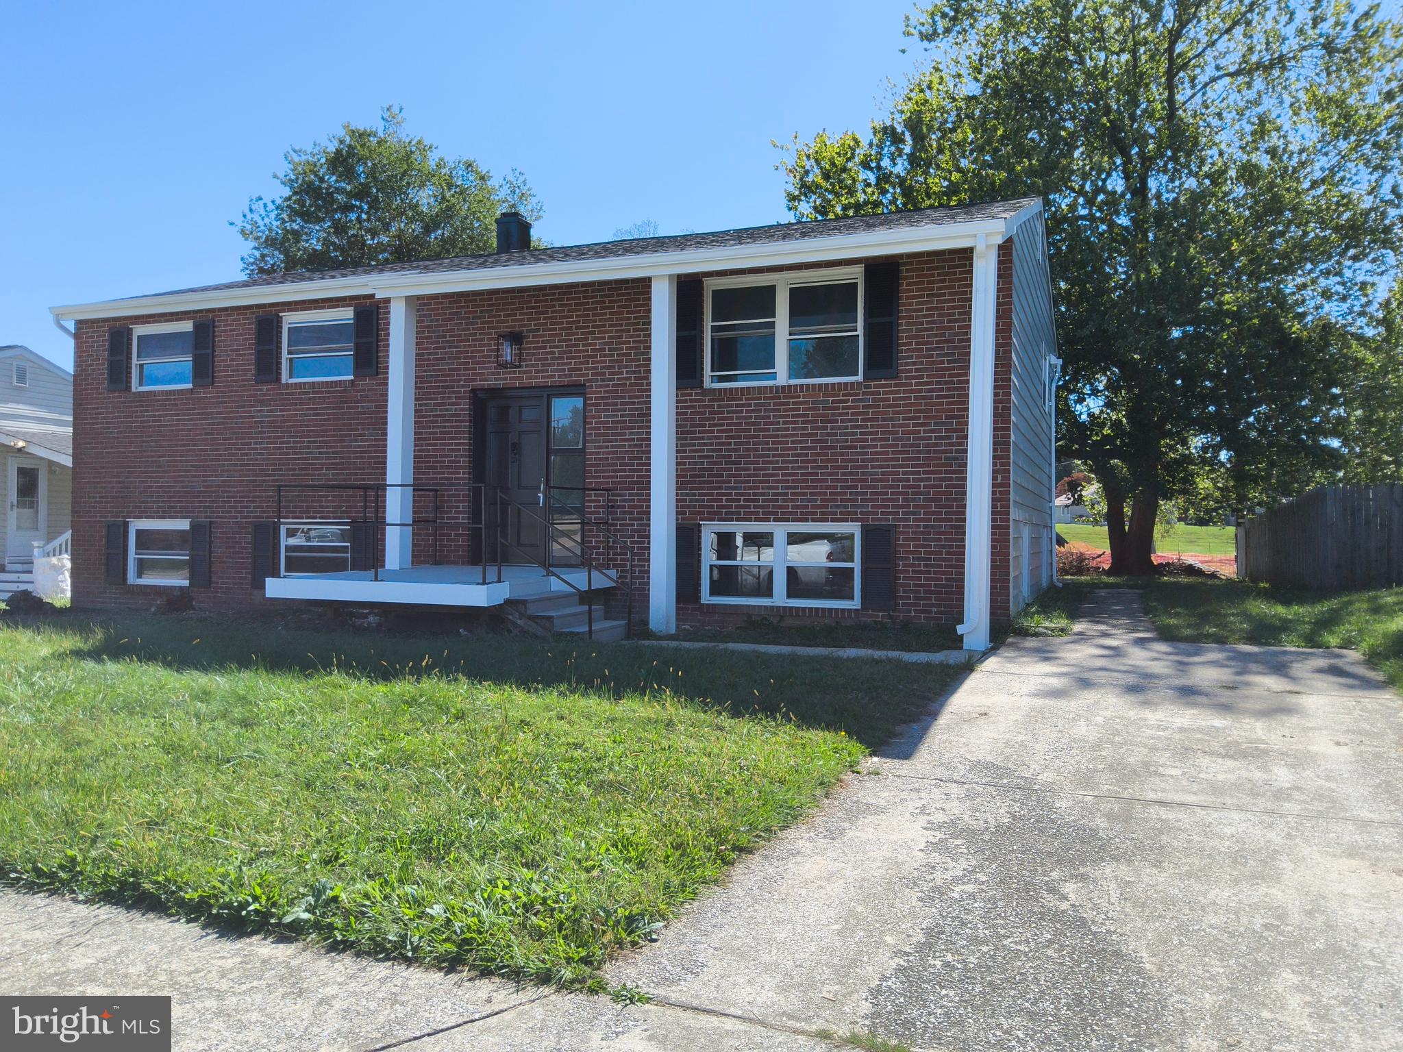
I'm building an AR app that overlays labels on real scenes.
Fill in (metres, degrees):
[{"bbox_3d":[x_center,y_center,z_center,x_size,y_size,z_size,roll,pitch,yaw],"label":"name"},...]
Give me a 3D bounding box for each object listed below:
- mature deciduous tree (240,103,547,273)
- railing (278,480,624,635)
[{"bbox_3d":[-10.403,-6.436,34.030,10.300,15.335,10.300,1,0,21],"label":"mature deciduous tree"},{"bbox_3d":[-2.113,0.307,10.124,3.200,1.430,2.484,1,0,21],"label":"railing"}]

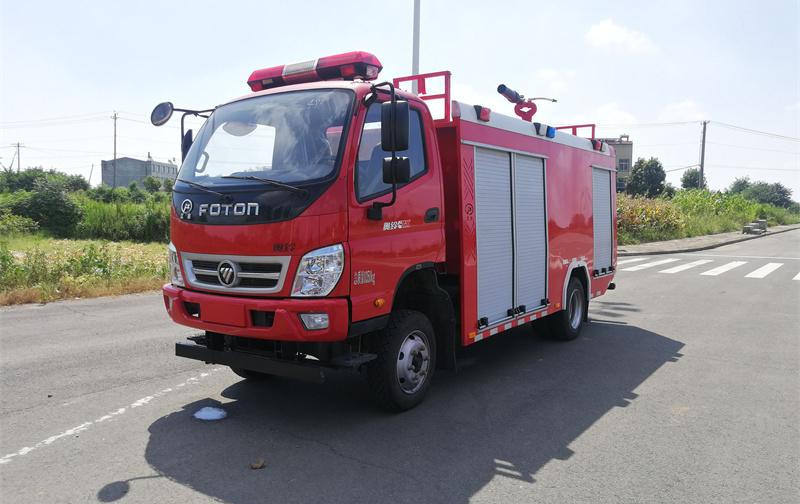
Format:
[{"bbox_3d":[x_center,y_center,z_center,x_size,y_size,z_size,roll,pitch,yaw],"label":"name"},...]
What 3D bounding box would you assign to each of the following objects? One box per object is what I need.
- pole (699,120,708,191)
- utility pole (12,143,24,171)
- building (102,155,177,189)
[{"bbox_3d":[24.280,-5.960,50.000,0.600,9.400,0.350,2,4,30],"label":"pole"},{"bbox_3d":[-44.570,-7.770,73.000,1.400,10.000,0.300,-2,4,-30],"label":"utility pole"},{"bbox_3d":[-68.700,-16.660,174.000,14.000,16.300,30.000,1,3,9],"label":"building"}]

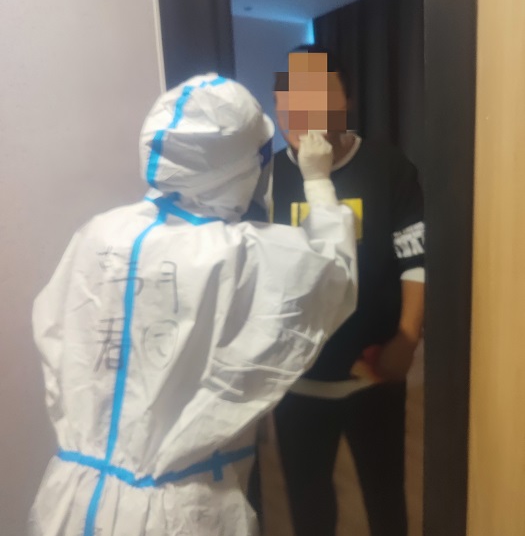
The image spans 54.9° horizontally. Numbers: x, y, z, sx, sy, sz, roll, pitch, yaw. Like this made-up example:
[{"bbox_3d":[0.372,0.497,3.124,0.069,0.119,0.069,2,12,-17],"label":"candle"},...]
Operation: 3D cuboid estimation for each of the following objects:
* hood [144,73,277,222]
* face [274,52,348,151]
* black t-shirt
[{"bbox_3d":[-0.111,-0.243,1.020,0.265,0.285,0.240,-13,14,-40],"label":"hood"},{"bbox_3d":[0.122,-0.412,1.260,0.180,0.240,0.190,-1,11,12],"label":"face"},{"bbox_3d":[0.194,-0.015,1.360,0.500,0.660,0.280,-1,11,12],"label":"black t-shirt"}]

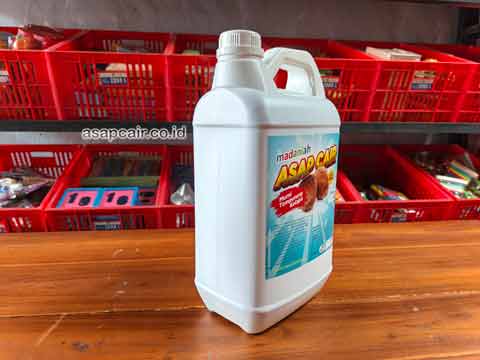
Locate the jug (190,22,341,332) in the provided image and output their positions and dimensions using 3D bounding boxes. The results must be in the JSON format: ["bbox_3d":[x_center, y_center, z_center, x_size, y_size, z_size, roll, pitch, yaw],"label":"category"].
[{"bbox_3d":[0.033,-0.004,0.376,0.174,0.310,0.118,-9,13,-39],"label":"jug"}]

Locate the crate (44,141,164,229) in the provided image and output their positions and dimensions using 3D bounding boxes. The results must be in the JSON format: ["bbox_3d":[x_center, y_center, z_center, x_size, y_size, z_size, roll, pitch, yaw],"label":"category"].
[{"bbox_3d":[-0.466,0.068,1.254,0.345,0.225,0.455,-1,32,-8],"label":"crate"}]

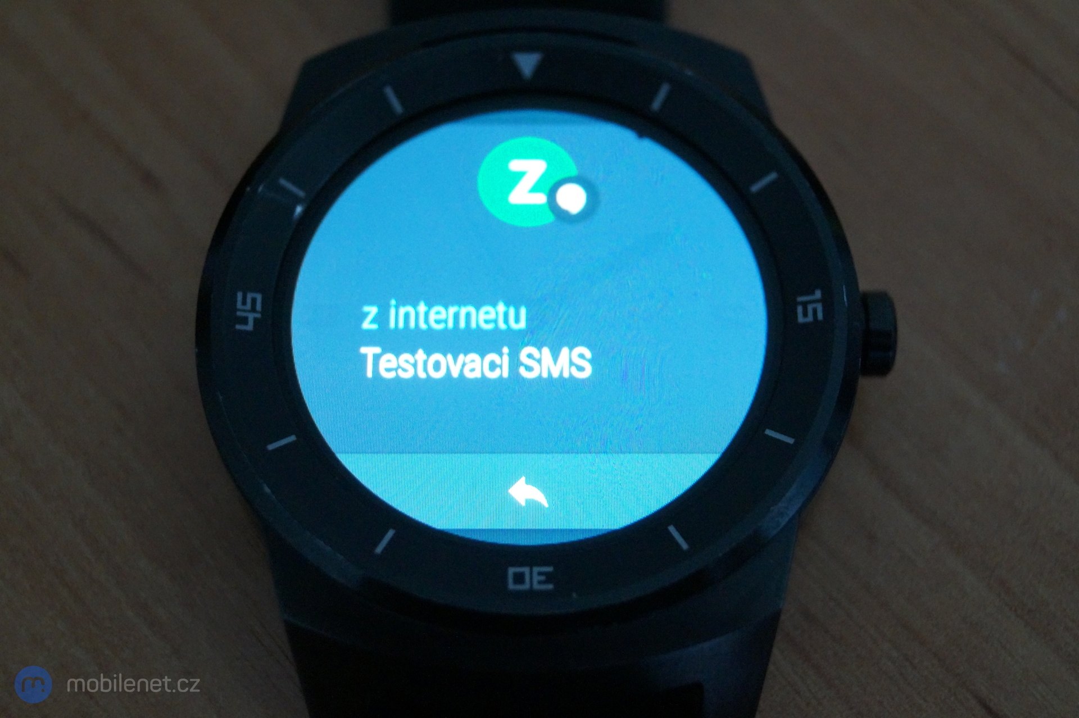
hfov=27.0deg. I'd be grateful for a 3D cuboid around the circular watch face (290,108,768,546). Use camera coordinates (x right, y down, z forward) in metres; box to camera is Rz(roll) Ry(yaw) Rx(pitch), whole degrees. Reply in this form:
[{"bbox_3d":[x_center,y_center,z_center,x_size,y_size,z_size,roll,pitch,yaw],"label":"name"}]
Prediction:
[{"bbox_3d":[-0.001,-0.003,0.156,0.033,0.003,0.033,-1,67,0],"label":"circular watch face"}]

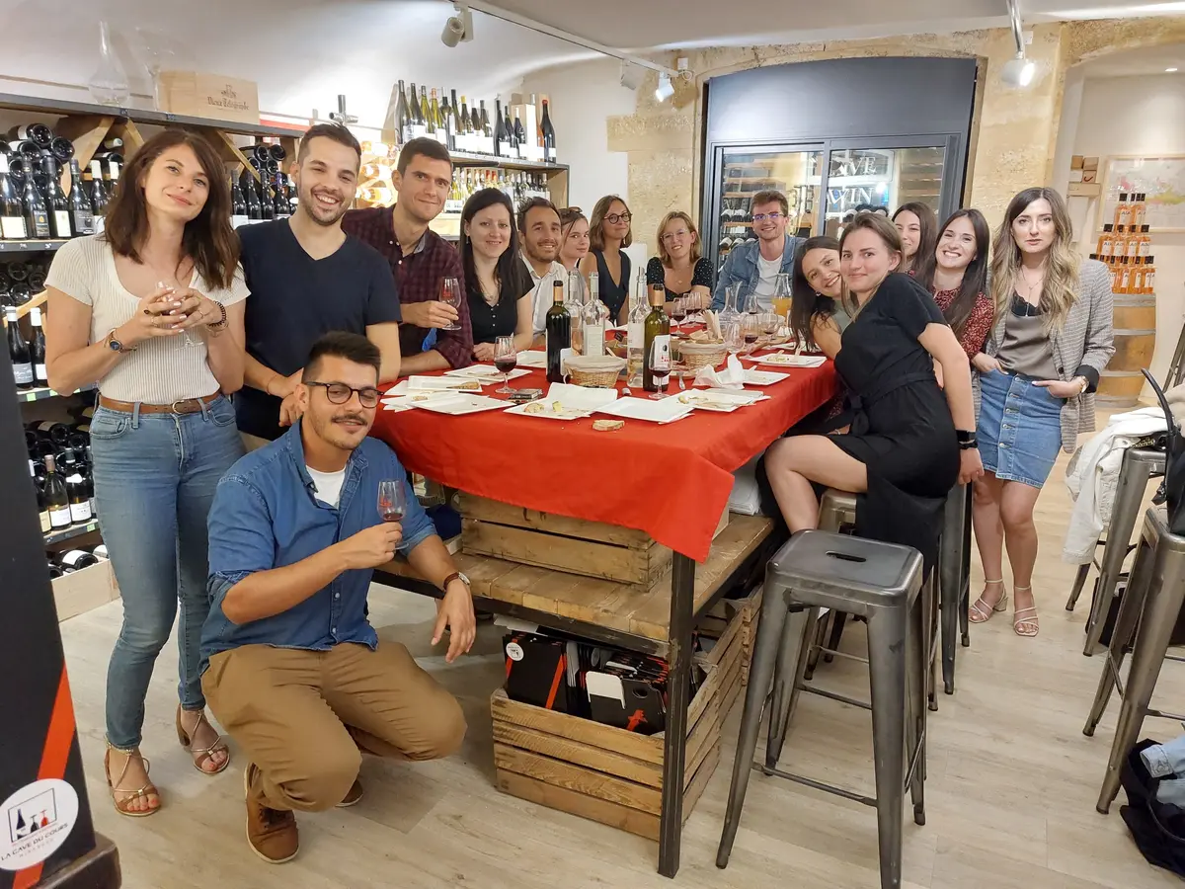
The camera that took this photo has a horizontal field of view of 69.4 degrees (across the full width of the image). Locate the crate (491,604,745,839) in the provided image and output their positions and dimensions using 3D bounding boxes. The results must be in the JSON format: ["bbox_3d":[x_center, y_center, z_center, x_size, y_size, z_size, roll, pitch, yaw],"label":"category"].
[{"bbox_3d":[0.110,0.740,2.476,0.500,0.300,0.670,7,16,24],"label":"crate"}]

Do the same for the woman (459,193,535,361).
[{"bbox_3d":[-0.308,-0.119,2.860,0.480,1.400,0.480,-3,15,-13],"label":"woman"}]

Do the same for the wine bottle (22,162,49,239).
[{"bbox_3d":[-2.239,-0.984,3.442,0.080,0.296,0.080,8,17,27],"label":"wine bottle"}]

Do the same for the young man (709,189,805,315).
[{"bbox_3d":[0.750,-0.418,3.860,0.560,1.380,0.580,6,16,17],"label":"young man"}]

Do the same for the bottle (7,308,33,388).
[{"bbox_3d":[-2.130,-0.358,3.171,0.080,0.299,0.080,8,16,27],"label":"bottle"}]

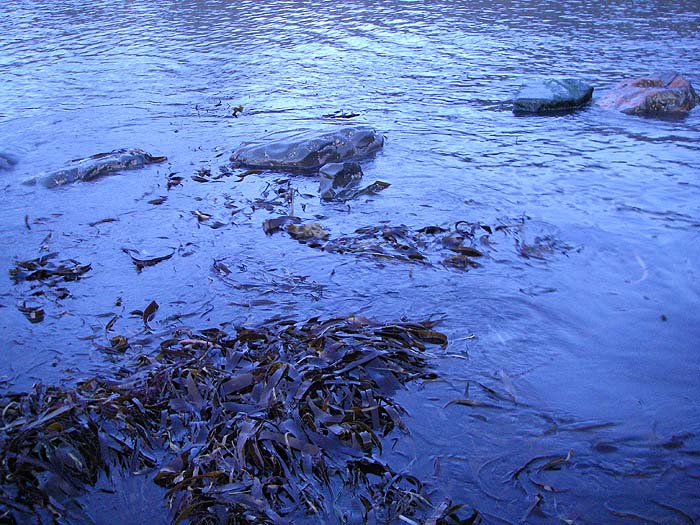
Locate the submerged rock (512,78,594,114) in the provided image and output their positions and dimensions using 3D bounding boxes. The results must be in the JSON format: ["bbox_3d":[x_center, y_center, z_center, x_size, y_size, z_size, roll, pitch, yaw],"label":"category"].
[{"bbox_3d":[1.670,-1.359,6.364,0.630,0.180,0.470,-5,26,-11],"label":"submerged rock"}]

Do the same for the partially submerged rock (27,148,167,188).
[{"bbox_3d":[-1.560,-0.600,4.820,0.820,0.160,0.280,-15,29,-28],"label":"partially submerged rock"}]

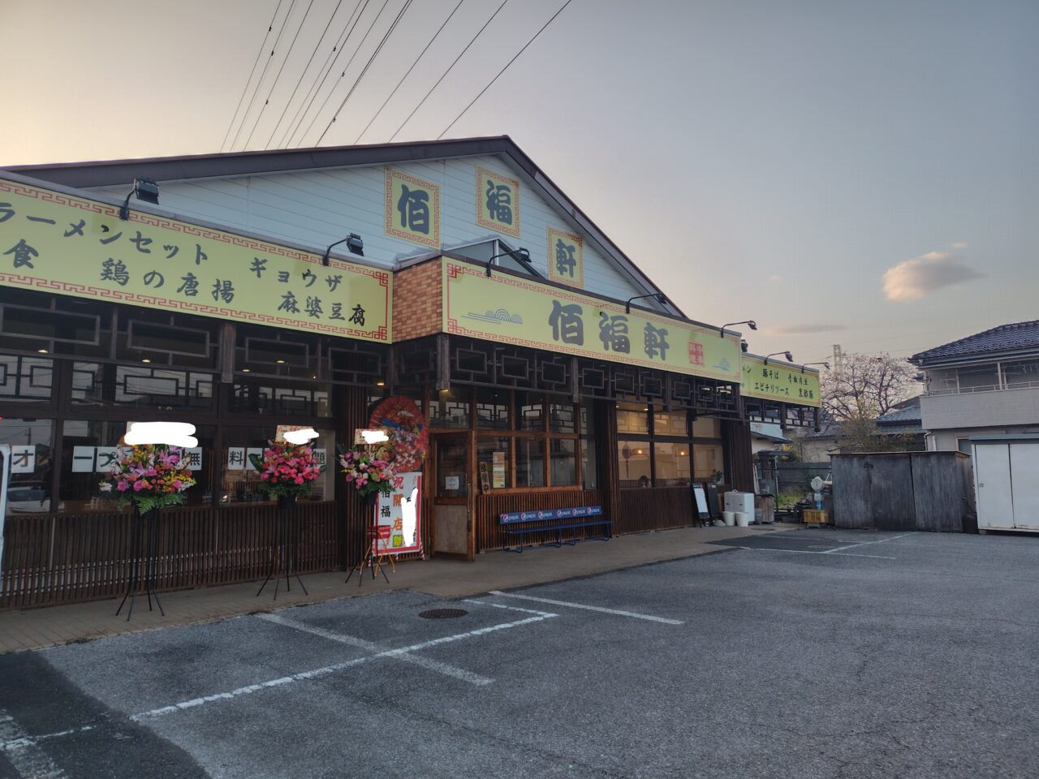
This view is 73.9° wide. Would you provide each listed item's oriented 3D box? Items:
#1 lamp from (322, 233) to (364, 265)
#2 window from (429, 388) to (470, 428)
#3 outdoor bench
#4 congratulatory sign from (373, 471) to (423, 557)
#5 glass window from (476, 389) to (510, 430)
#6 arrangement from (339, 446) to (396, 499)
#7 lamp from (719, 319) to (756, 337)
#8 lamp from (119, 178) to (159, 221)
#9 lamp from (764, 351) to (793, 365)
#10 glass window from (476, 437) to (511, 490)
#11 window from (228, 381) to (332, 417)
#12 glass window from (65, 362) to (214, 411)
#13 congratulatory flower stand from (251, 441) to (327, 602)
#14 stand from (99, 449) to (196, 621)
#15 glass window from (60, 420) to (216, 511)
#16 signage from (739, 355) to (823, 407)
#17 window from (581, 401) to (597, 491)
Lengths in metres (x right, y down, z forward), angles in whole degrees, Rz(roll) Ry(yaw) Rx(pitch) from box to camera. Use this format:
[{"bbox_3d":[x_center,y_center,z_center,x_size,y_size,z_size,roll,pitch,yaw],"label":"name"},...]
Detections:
[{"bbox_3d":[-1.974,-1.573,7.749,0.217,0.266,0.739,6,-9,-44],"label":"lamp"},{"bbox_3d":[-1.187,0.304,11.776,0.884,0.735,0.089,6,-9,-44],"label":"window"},{"bbox_3d":[0.801,2.696,13.466,0.470,0.685,2.880,-7,-9,44],"label":"outdoor bench"},{"bbox_3d":[-1.893,1.922,10.775,0.894,1.251,0.070,6,-9,-44],"label":"congratulatory sign"},{"bbox_3d":[-0.482,0.350,12.467,0.834,0.774,0.089,6,-9,-44],"label":"glass window"},{"bbox_3d":[-2.042,1.126,9.360,0.540,0.690,0.760,-7,-9,44],"label":"arrangement"},{"bbox_3d":[4.085,-1.132,12.929,0.690,0.240,0.200,-7,-9,44],"label":"lamp"},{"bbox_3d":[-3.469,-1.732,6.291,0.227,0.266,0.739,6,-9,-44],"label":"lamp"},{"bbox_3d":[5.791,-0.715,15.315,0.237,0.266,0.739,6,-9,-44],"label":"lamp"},{"bbox_3d":[-0.476,1.379,12.861,0.080,0.980,0.860,-7,-9,44],"label":"glass window"},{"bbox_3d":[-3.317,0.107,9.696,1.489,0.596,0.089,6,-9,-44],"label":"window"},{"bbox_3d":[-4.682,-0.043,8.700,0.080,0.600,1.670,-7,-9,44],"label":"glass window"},{"bbox_3d":[-2.849,1.567,8.462,0.580,1.855,0.840,-7,-9,44],"label":"congratulatory flower stand"},{"bbox_3d":[-3.763,1.380,6.990,0.894,1.767,0.665,6,-9,-44],"label":"stand"},{"bbox_3d":[-4.666,0.946,8.590,0.080,1.080,1.755,-7,-9,44],"label":"glass window"},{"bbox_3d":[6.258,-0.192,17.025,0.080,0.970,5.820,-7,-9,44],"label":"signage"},{"bbox_3d":[1.410,1.147,14.355,0.566,1.847,0.099,6,-9,-44],"label":"window"}]

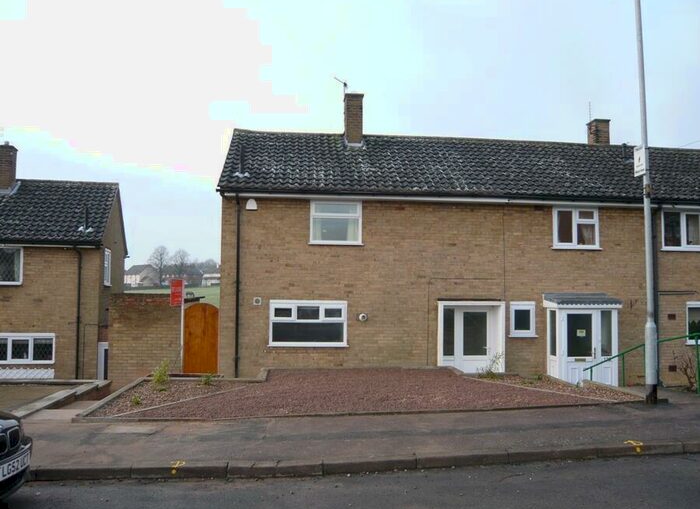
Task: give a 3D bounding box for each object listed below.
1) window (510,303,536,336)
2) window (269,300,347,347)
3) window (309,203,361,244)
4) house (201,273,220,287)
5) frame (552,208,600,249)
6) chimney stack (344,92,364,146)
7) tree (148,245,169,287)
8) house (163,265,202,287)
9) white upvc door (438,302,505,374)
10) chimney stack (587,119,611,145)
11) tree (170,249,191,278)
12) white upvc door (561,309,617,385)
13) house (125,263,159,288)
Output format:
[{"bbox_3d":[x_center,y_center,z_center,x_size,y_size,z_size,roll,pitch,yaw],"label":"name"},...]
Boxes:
[{"bbox_3d":[4.199,1.571,13.740,0.640,0.840,0.090,1,-4,-5],"label":"window"},{"bbox_3d":[-0.945,1.560,12.851,1.779,1.060,0.120,1,-2,-7],"label":"window"},{"bbox_3d":[-0.313,-0.725,13.015,1.198,1.014,0.120,1,-2,-7],"label":"window"},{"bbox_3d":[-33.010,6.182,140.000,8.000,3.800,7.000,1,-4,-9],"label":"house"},{"bbox_3d":[5.478,-0.626,13.723,1.176,1.001,0.120,1,-2,-7],"label":"frame"},{"bbox_3d":[0.124,-3.691,15.823,0.500,1.450,0.580,1,-4,-5],"label":"chimney stack"},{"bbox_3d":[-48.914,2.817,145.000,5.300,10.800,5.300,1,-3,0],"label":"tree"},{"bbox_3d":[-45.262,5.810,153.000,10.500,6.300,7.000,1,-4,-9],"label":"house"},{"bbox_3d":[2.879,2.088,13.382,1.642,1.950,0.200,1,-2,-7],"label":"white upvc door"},{"bbox_3d":[8.261,-3.843,18.791,0.500,1.120,0.620,1,-2,-7],"label":"chimney stack"},{"bbox_3d":[-52.234,3.987,175.000,6.300,11.127,6.300,1,-2,-7],"label":"tree"},{"bbox_3d":[5.574,2.261,13.201,1.400,1.930,0.100,1,-4,-5],"label":"white upvc door"},{"bbox_3d":[-67.897,6.960,185.000,6.800,7.300,13.500,2,-3,-40],"label":"house"}]

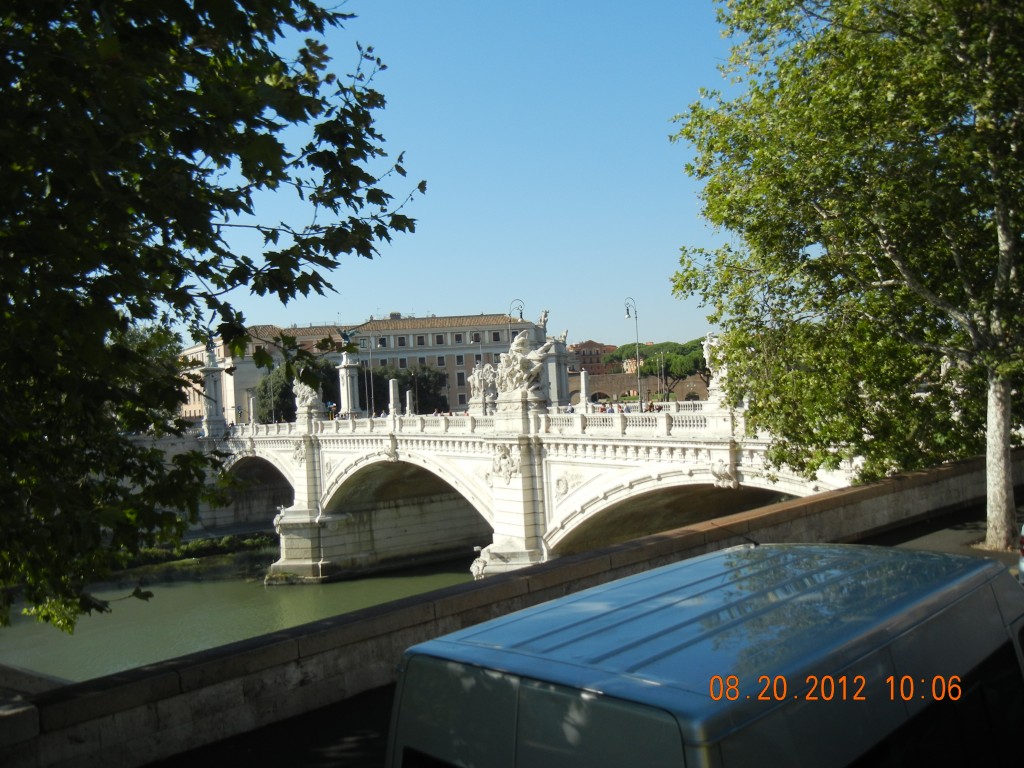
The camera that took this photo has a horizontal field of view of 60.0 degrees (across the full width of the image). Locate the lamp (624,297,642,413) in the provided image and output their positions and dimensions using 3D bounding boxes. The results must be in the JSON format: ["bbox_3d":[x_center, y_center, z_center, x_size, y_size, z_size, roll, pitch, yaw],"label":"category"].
[{"bbox_3d":[9.837,-2.029,71.836,1.500,10.037,0.400,-2,-1,-35],"label":"lamp"}]

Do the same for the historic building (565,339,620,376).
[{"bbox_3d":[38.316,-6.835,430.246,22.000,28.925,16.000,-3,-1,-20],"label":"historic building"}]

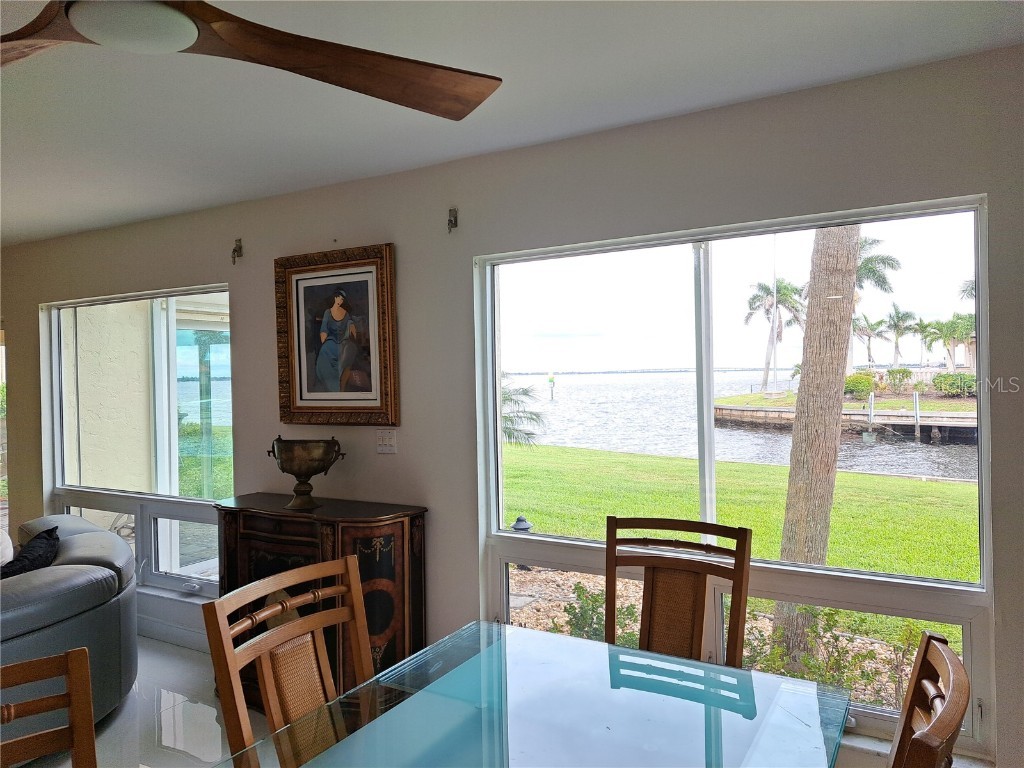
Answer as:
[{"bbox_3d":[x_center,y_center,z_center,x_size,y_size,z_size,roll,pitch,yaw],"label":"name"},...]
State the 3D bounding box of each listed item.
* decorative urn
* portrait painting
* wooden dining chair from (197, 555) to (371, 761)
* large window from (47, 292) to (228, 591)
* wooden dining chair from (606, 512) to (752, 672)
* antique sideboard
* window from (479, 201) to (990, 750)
[{"bbox_3d":[-0.950,0.393,3.243,0.390,0.335,0.285,-1,1,10],"label":"decorative urn"},{"bbox_3d":[-0.855,-0.218,3.415,0.735,0.825,0.050,-1,1,29],"label":"portrait painting"},{"bbox_3d":[-0.330,0.990,1.623,0.610,1.040,0.480,-1,1,29],"label":"wooden dining chair"},{"bbox_3d":[-2.272,0.348,4.318,1.830,1.755,0.100,-1,1,29],"label":"large window"},{"bbox_3d":[0.418,0.970,2.075,0.480,1.040,0.610,-1,1,29],"label":"wooden dining chair"},{"bbox_3d":[-0.895,1.028,3.232,1.060,0.936,0.410,-1,1,29],"label":"antique sideboard"},{"bbox_3d":[0.688,0.320,2.675,1.830,1.755,0.100,-1,1,29],"label":"window"}]

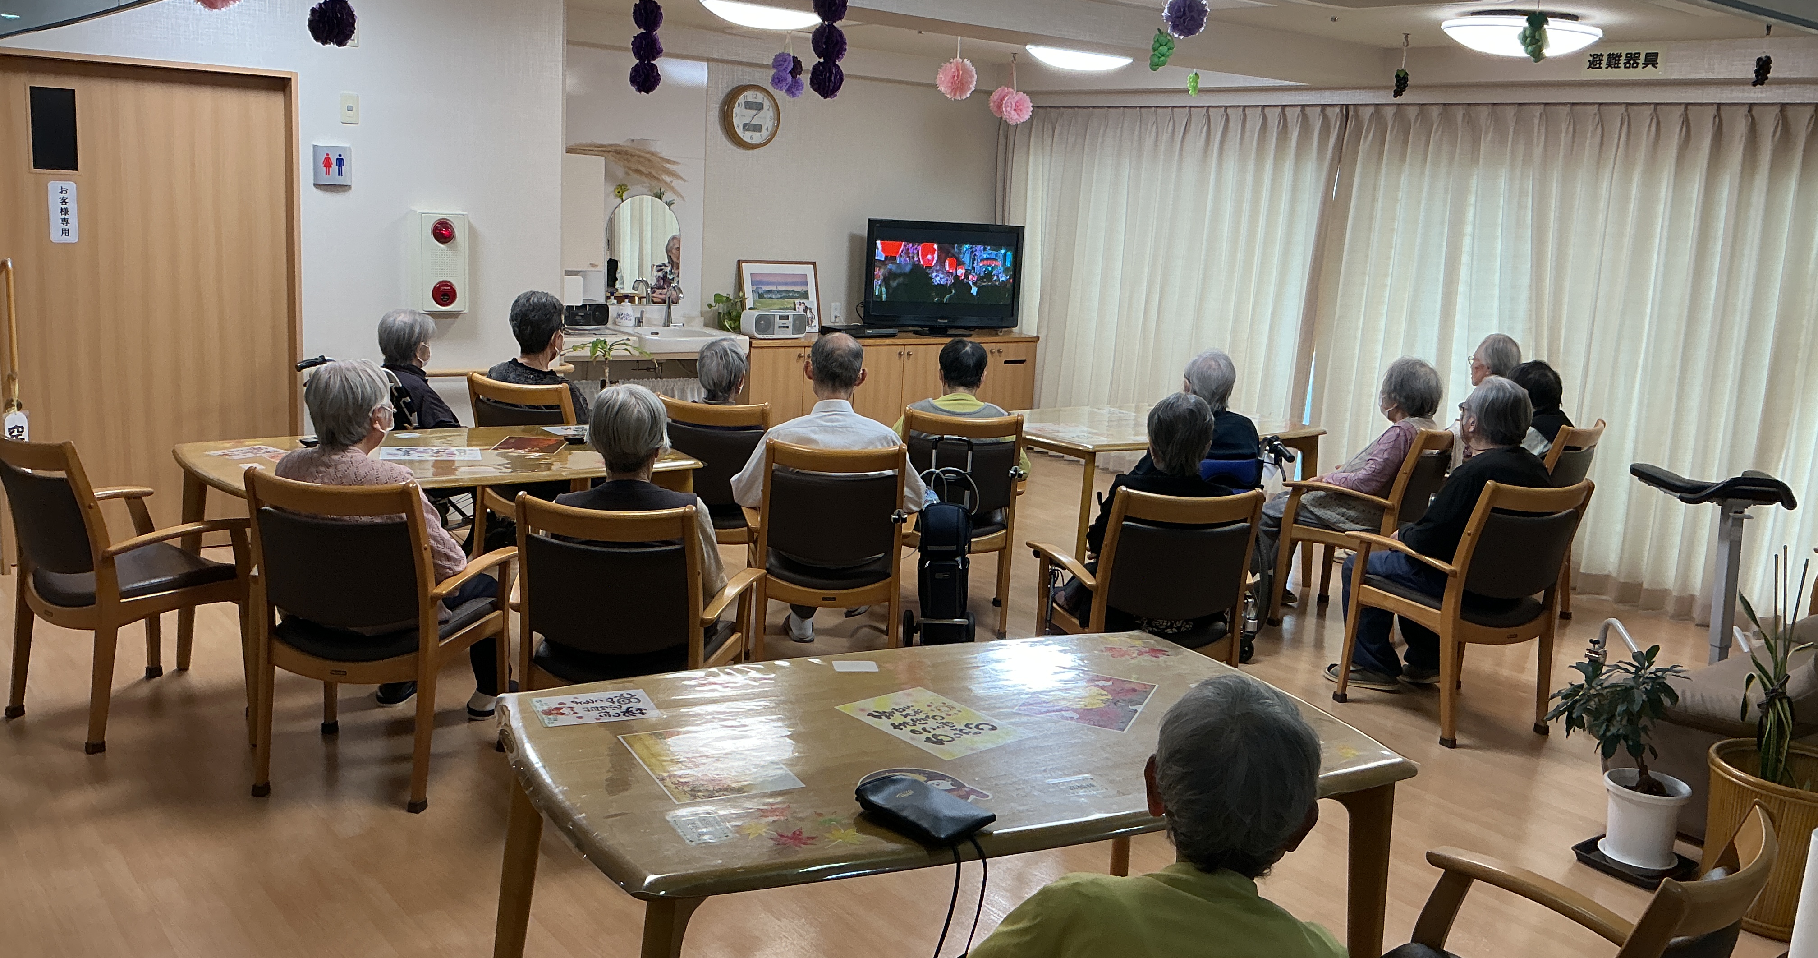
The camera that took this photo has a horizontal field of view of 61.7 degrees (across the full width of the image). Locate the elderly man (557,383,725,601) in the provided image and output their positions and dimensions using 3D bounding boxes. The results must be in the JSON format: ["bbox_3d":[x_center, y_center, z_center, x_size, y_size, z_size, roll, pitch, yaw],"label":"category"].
[{"bbox_3d":[-0.667,0.279,4.033,0.470,1.110,0.680,4,11,4],"label":"elderly man"}]

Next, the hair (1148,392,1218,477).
[{"bbox_3d":[0.776,-0.128,4.344,0.190,0.240,0.210,1,11,-12],"label":"hair"}]

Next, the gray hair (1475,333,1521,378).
[{"bbox_3d":[2.483,-0.510,6.400,0.170,0.210,0.190,-4,13,-36],"label":"gray hair"}]

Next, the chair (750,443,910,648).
[{"bbox_3d":[-0.246,0.251,4.717,0.584,0.815,0.536,3,11,-4],"label":"chair"}]

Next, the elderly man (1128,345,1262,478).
[{"bbox_3d":[0.930,0.019,5.526,0.507,1.035,0.771,-2,12,-27],"label":"elderly man"}]

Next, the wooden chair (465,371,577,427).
[{"bbox_3d":[-1.411,0.002,6.033,0.560,0.830,0.570,7,11,18],"label":"wooden chair"}]

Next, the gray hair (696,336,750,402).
[{"bbox_3d":[-0.694,-0.406,5.660,0.188,0.230,0.205,8,12,24],"label":"gray hair"}]

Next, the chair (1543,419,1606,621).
[{"bbox_3d":[2.564,0.160,6.449,0.600,0.865,0.600,13,14,40],"label":"chair"}]

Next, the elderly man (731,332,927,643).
[{"bbox_3d":[-0.253,0.059,4.904,0.589,1.122,0.832,3,11,-4],"label":"elderly man"}]

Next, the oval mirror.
[{"bbox_3d":[-1.435,-1.253,8.299,0.460,0.580,0.030,-5,14,-38],"label":"oval mirror"}]

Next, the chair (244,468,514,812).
[{"bbox_3d":[-1.337,0.352,3.817,0.584,0.815,0.536,5,11,6],"label":"chair"}]

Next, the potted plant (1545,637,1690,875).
[{"bbox_3d":[1.872,0.711,4.021,0.360,0.571,0.340,9,12,26],"label":"potted plant"}]

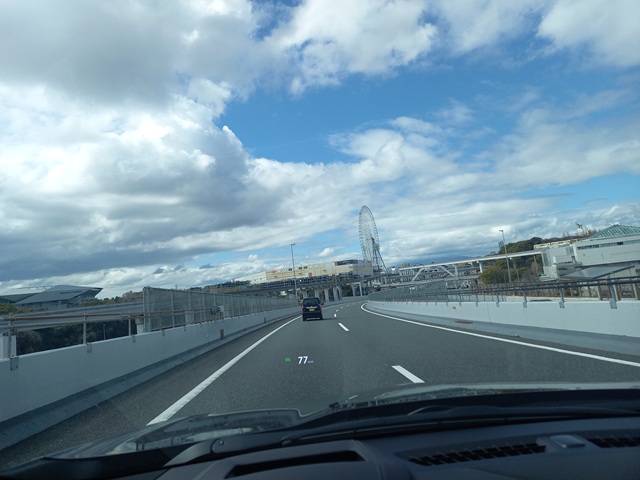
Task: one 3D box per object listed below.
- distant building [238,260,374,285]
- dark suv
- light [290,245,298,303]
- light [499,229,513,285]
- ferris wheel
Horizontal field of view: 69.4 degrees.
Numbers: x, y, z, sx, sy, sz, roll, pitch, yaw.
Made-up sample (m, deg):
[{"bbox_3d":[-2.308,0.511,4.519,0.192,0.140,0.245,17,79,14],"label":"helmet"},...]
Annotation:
[{"bbox_3d":[-29.289,58.316,738.126,226.000,25.000,68.000,-11,-9,35],"label":"distant building"},{"bbox_3d":[-0.569,5.380,36.000,1.480,1.700,3.400,-6,-8,2],"label":"dark suv"},{"bbox_3d":[-3.333,4.883,65.000,0.650,8.600,0.300,-5,-8,0],"label":"light"},{"bbox_3d":[28.897,2.899,72.000,0.650,8.700,0.300,-5,-8,-3],"label":"light"},{"bbox_3d":[88.900,0.346,788.886,34.000,123.000,112.000,-8,-8,22],"label":"ferris wheel"}]

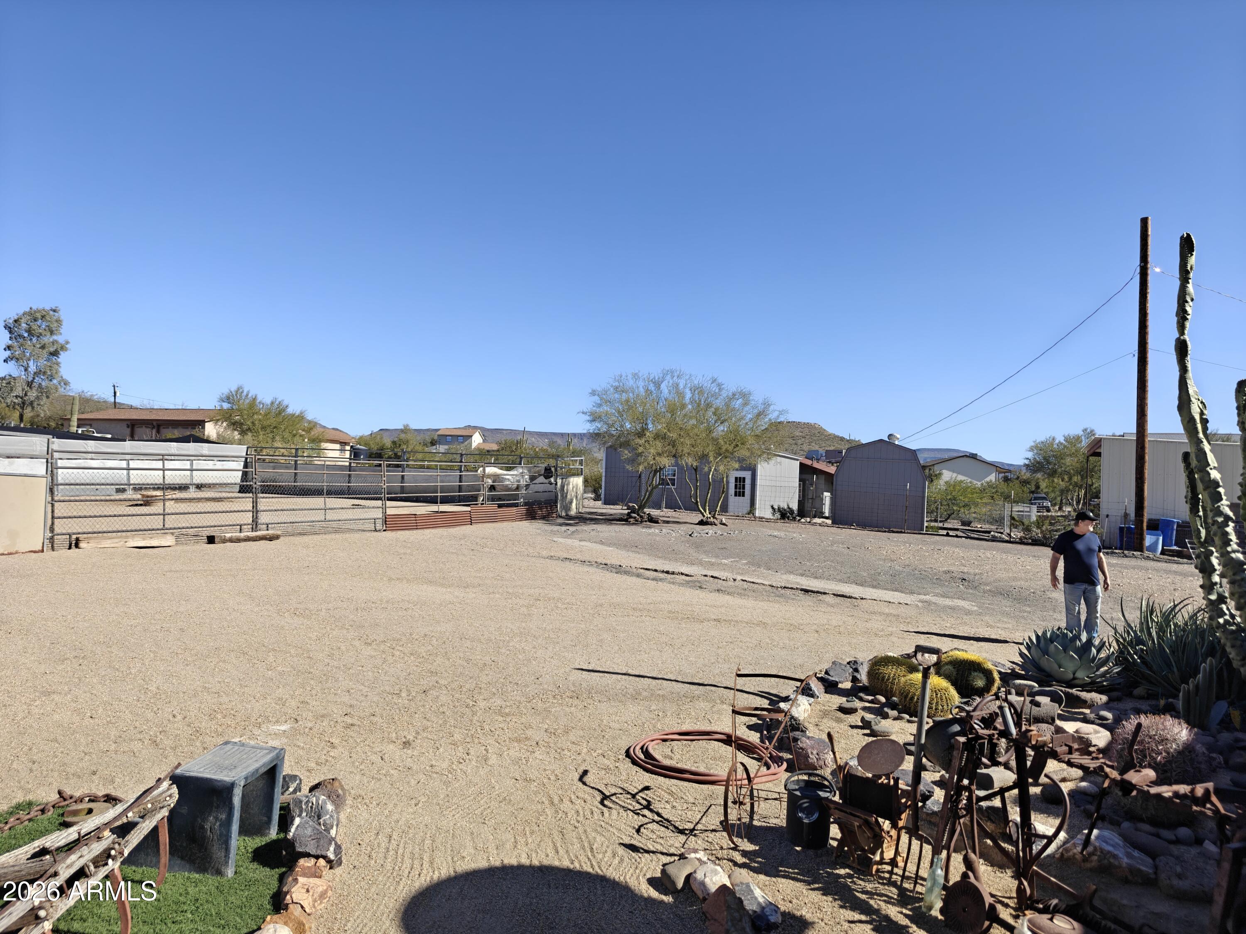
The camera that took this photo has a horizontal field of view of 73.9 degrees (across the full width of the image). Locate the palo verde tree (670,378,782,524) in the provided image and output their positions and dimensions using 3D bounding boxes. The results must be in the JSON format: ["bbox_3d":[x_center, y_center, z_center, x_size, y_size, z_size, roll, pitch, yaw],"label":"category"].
[{"bbox_3d":[4.116,-0.729,33.500,4.600,6.000,4.500,2,-1,0],"label":"palo verde tree"}]

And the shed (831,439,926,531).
[{"bbox_3d":[9.700,0.600,30.800,3.050,3.100,4.300,2,0,21],"label":"shed"}]

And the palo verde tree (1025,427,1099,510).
[{"bbox_3d":[34.126,0.263,64.000,6.600,6.500,6.400,2,0,30],"label":"palo verde tree"}]

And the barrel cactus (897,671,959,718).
[{"bbox_3d":[2.576,1.926,7.000,0.520,0.420,0.520,2,-1,0],"label":"barrel cactus"}]

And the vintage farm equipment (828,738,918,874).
[{"bbox_3d":[1.257,1.711,4.200,0.330,0.580,0.390,1,-2,40],"label":"vintage farm equipment"}]

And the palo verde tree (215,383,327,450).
[{"bbox_3d":[-20.515,-1.891,48.000,6.400,5.700,6.100,2,-1,0],"label":"palo verde tree"}]

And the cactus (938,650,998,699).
[{"bbox_3d":[3.251,1.949,7.800,0.580,0.450,0.570,2,-1,0],"label":"cactus"}]

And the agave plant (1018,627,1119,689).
[{"bbox_3d":[4.555,1.932,8.450,1.030,0.580,1.000,2,-1,0],"label":"agave plant"}]

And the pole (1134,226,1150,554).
[{"bbox_3d":[15.249,-2.429,24.300,0.310,9.800,0.310,1,0,30],"label":"pole"}]

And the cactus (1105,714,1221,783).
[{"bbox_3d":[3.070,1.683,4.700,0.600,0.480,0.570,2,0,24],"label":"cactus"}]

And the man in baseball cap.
[{"bbox_3d":[5.741,1.437,10.400,0.660,1.770,0.380,2,0,10],"label":"man in baseball cap"}]

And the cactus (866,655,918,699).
[{"bbox_3d":[2.251,1.748,6.900,0.450,0.390,0.450,2,0,18],"label":"cactus"}]

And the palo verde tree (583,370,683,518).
[{"bbox_3d":[0.556,-1.008,35.000,4.600,6.100,4.500,2,-1,0],"label":"palo verde tree"}]

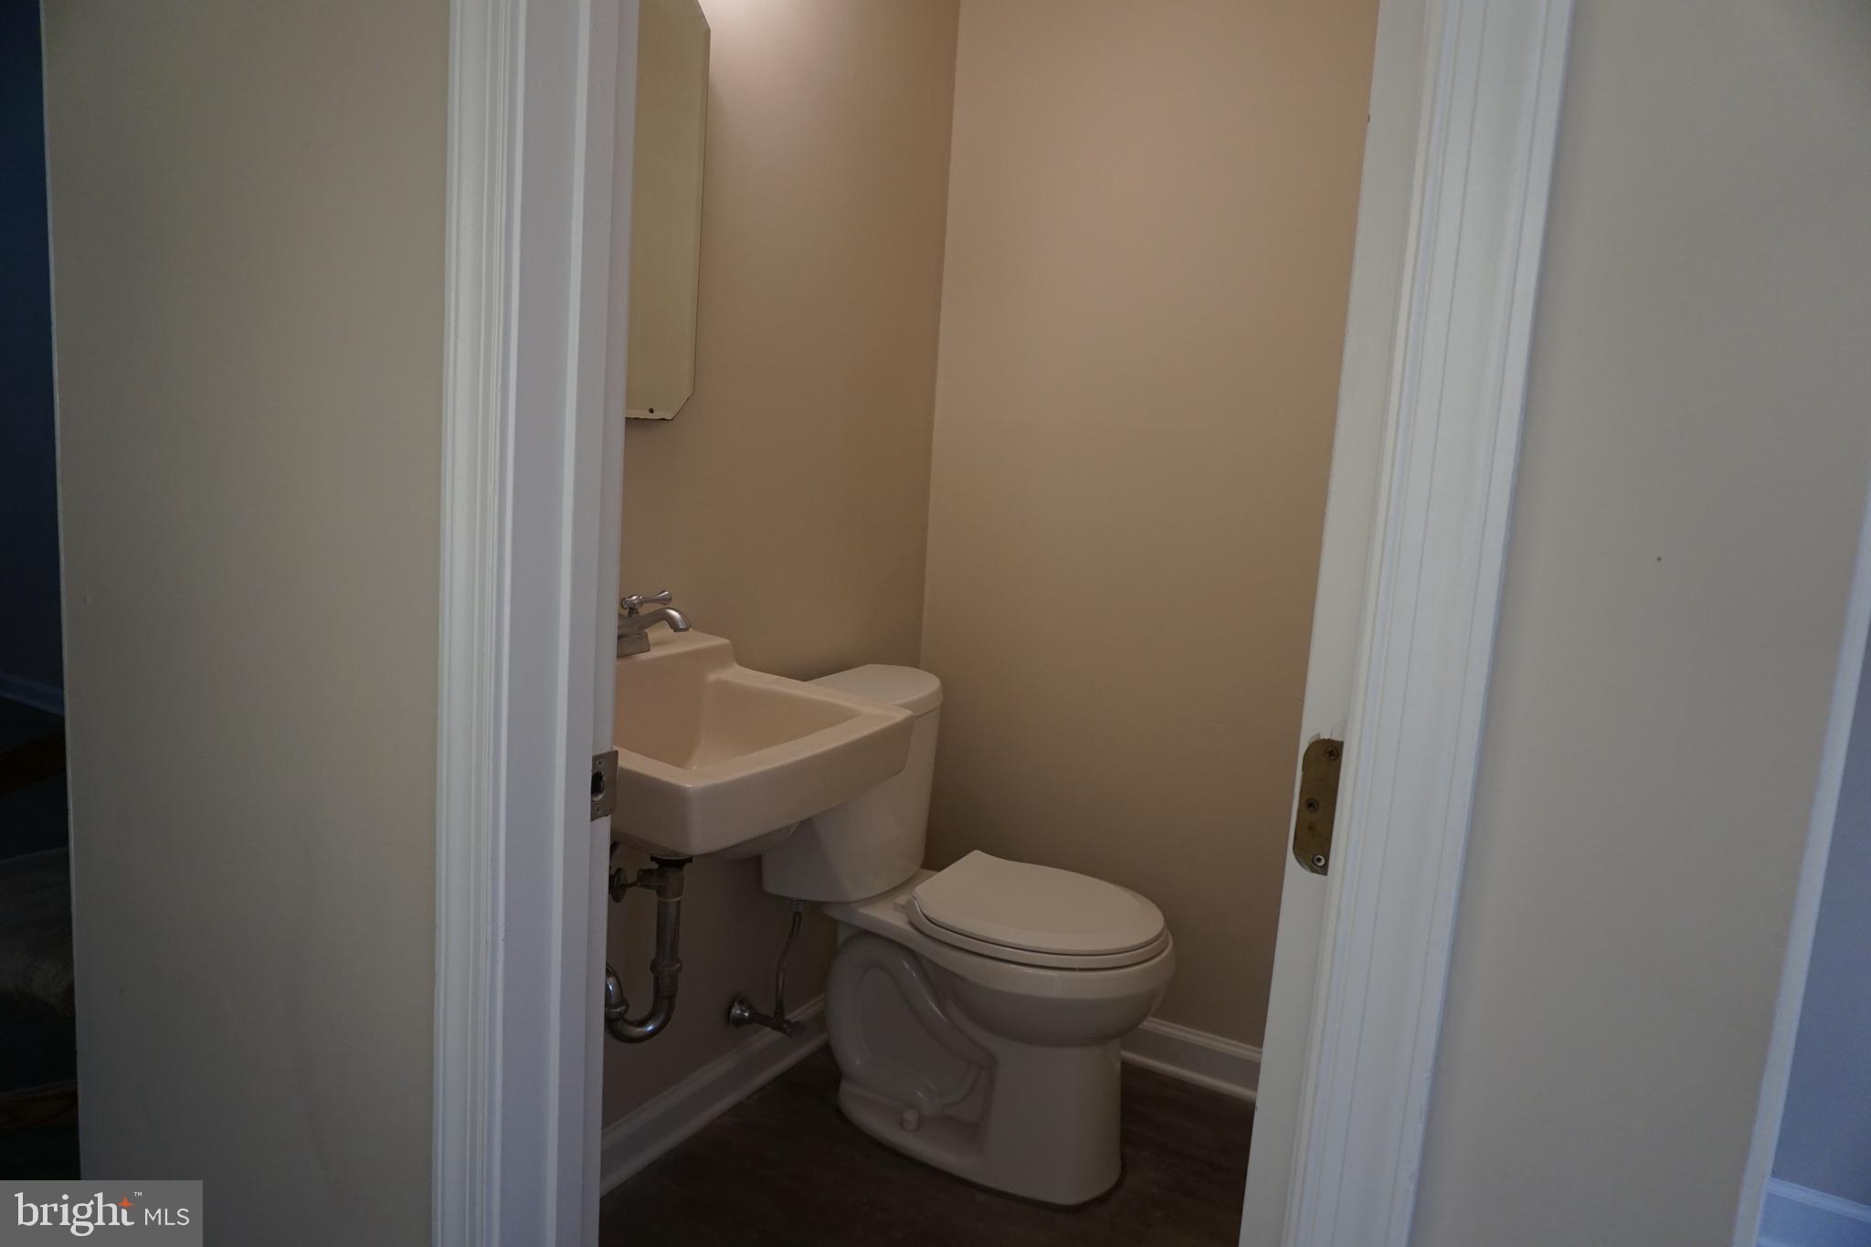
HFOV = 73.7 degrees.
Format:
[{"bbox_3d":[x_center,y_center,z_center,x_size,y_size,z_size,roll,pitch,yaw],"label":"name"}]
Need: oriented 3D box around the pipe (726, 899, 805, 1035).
[{"bbox_3d":[-0.277,0.600,2.169,0.135,0.250,0.090,8,9,29],"label":"pipe"}]

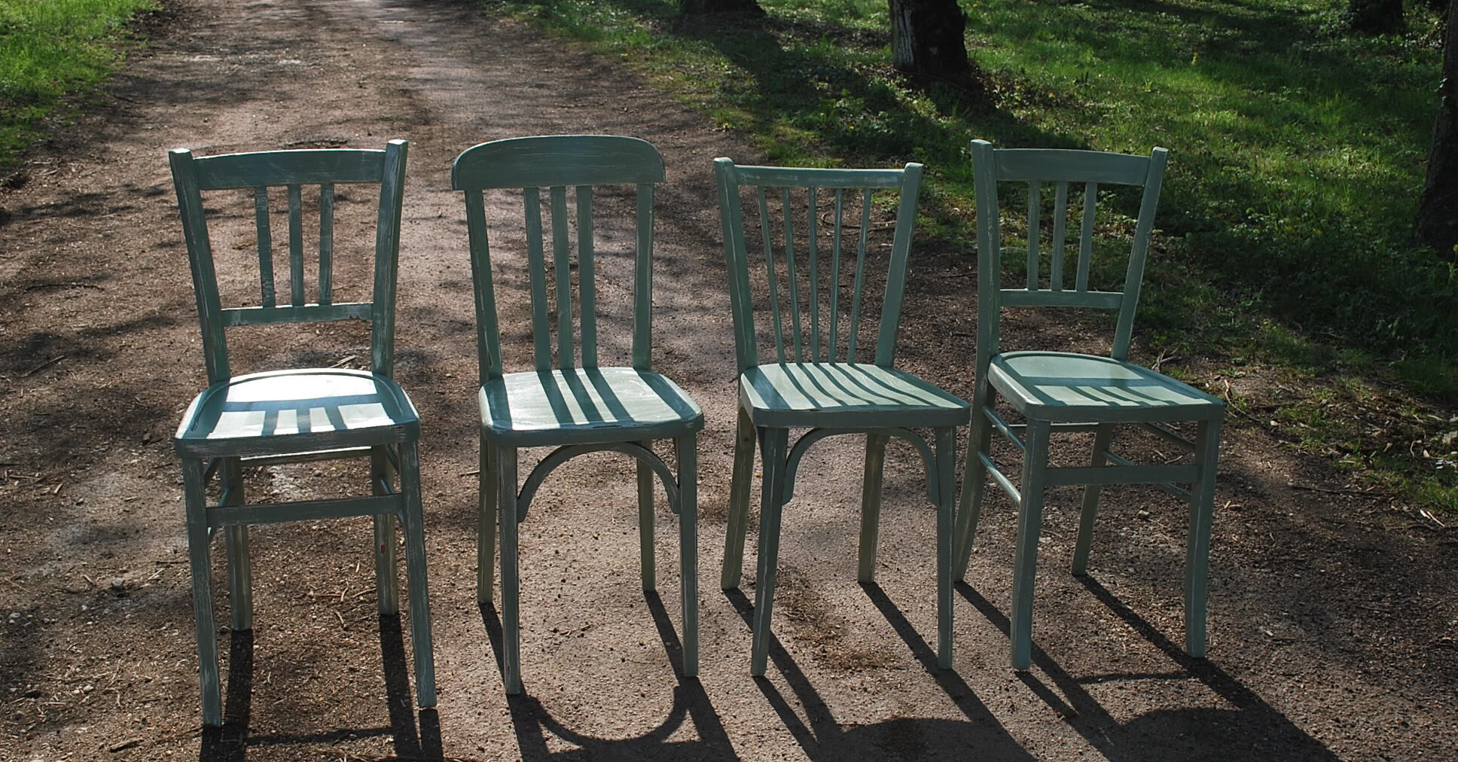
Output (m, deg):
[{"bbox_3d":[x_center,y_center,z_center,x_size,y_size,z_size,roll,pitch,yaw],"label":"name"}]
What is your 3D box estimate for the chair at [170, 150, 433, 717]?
[{"bbox_3d":[-0.701,0.065,2.913,0.395,0.866,0.480,-2,14,-13],"label":"chair"}]

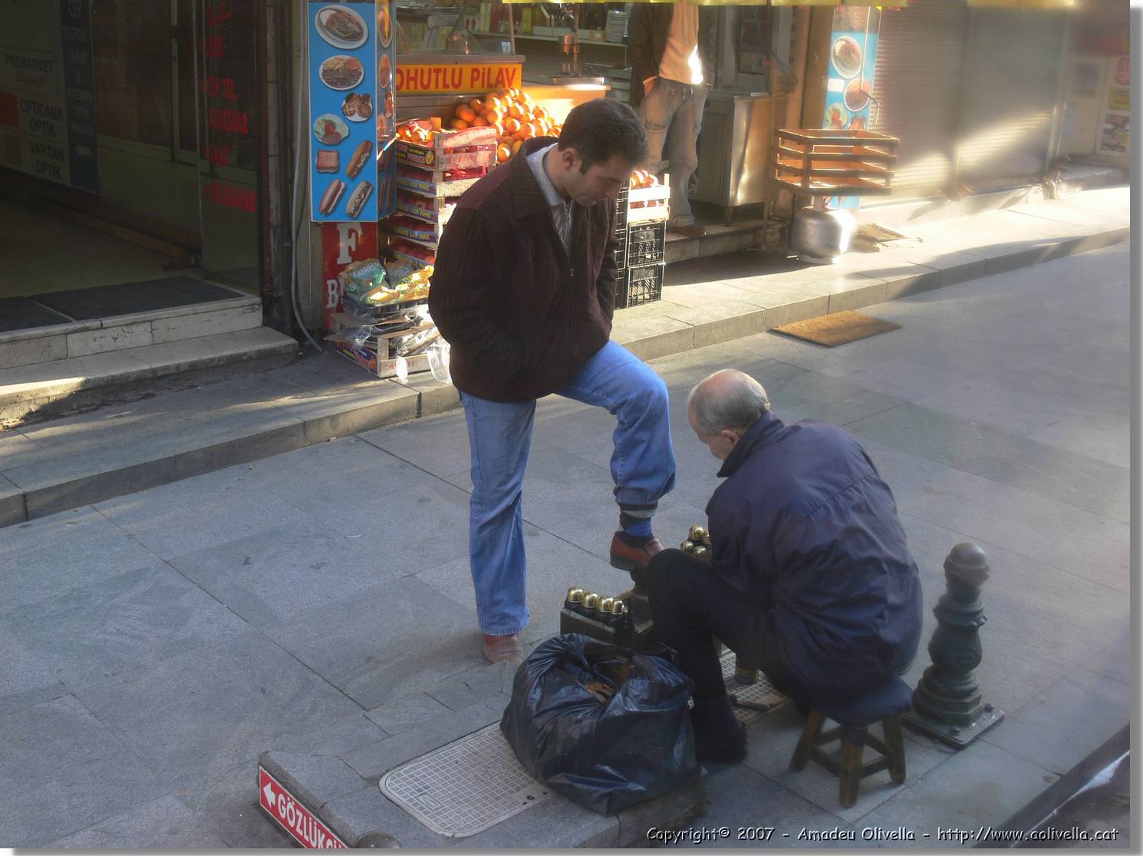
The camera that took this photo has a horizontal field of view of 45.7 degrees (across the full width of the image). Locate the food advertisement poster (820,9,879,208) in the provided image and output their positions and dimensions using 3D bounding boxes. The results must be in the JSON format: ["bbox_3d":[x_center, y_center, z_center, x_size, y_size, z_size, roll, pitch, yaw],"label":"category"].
[{"bbox_3d":[2.228,-2.560,10.897,0.600,1.660,0.030,-14,24,-42],"label":"food advertisement poster"}]

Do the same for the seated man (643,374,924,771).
[{"bbox_3d":[0.553,0.366,3.581,0.730,1.030,0.520,11,17,32],"label":"seated man"}]

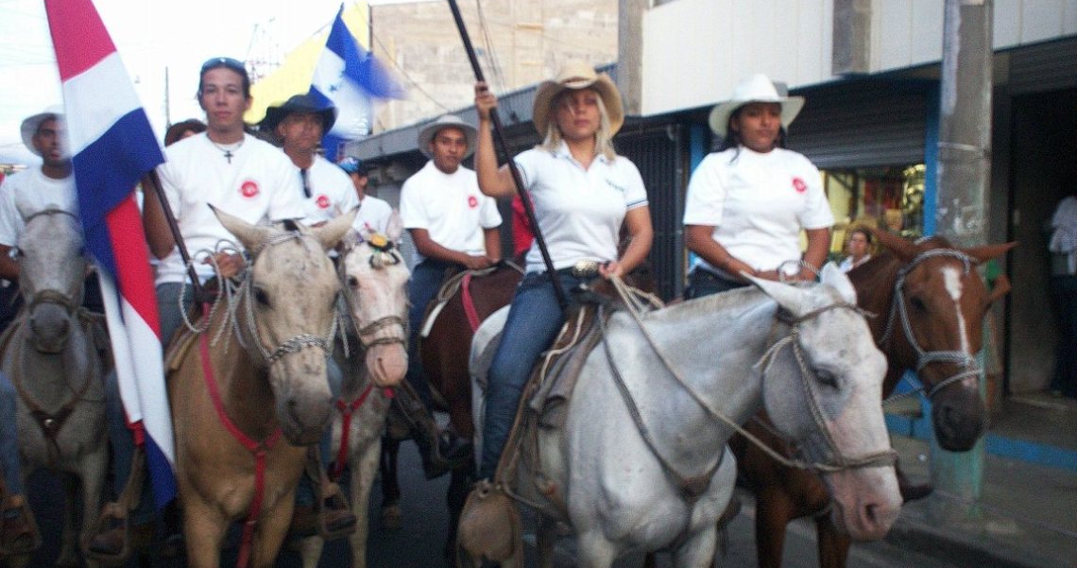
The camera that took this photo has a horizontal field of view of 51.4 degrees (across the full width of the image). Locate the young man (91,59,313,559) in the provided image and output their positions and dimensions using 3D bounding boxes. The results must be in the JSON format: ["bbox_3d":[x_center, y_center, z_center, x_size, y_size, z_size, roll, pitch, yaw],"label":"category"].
[{"bbox_3d":[-1.172,0.081,4.000,0.800,1.720,0.650,-1,2,-20],"label":"young man"}]

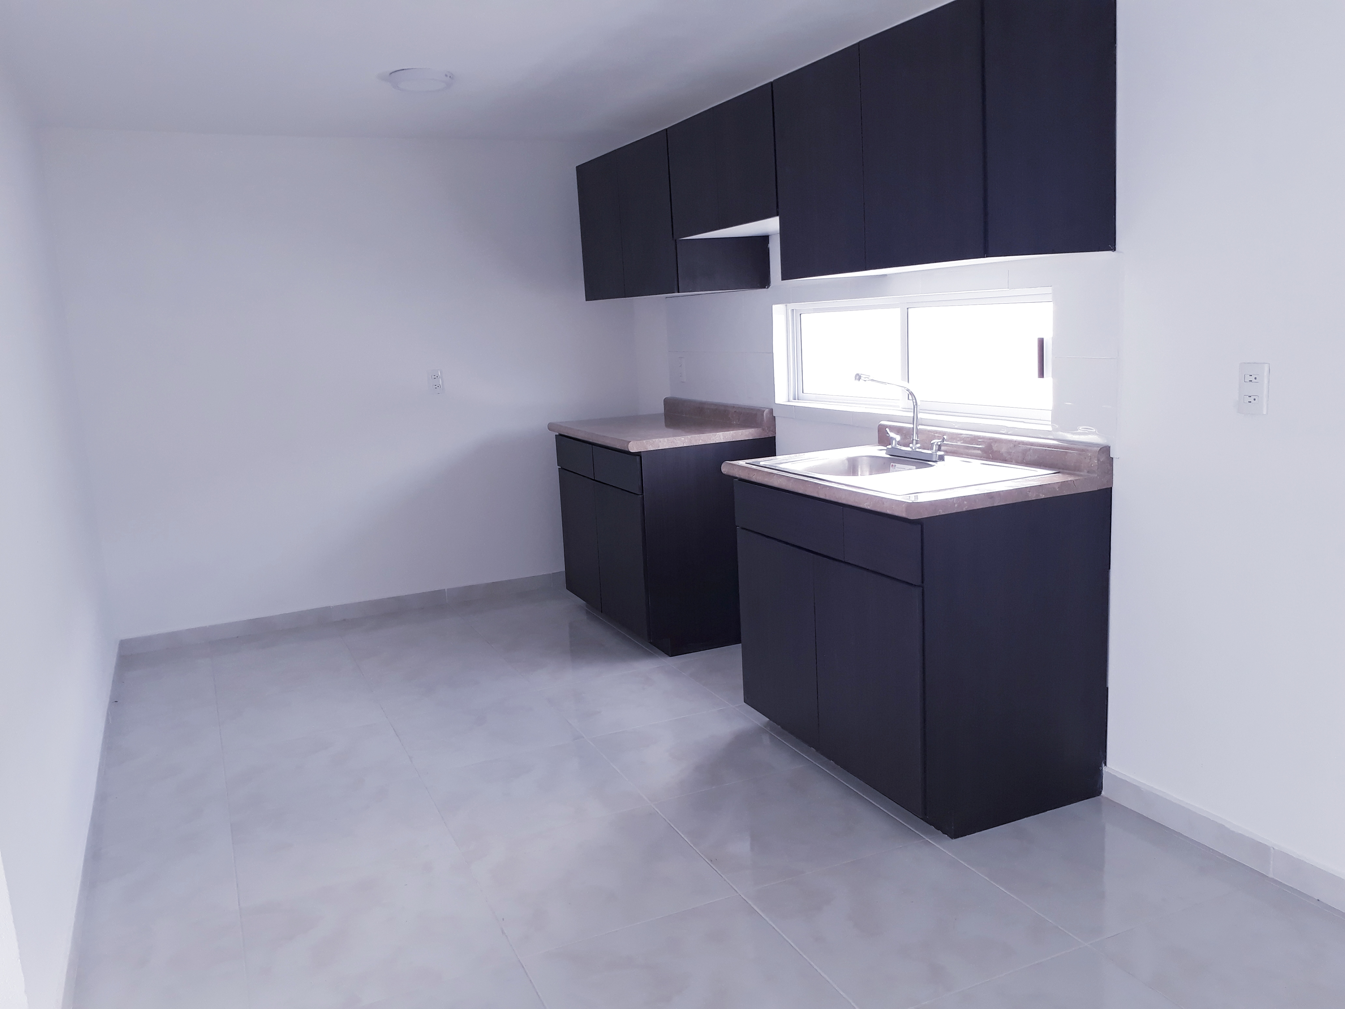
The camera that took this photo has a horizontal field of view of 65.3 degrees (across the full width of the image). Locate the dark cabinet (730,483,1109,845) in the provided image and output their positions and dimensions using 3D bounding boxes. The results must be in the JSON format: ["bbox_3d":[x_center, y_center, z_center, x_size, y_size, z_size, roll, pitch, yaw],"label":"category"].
[{"bbox_3d":[0.713,0.358,3.218,0.626,0.890,0.973,-8,12,-24],"label":"dark cabinet"}]

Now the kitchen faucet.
[{"bbox_3d":[0.675,-0.272,3.231,0.250,0.273,0.295,-8,12,-24],"label":"kitchen faucet"}]

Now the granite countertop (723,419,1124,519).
[{"bbox_3d":[0.667,-0.132,3.117,0.674,0.114,0.977,-8,12,-24],"label":"granite countertop"}]

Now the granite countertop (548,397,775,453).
[{"bbox_3d":[-0.088,-0.377,4.729,0.663,0.114,1.030,-8,12,-24],"label":"granite countertop"}]

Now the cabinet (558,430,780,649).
[{"bbox_3d":[-0.048,0.104,4.833,0.621,0.872,1.034,-8,12,-24],"label":"cabinet"}]

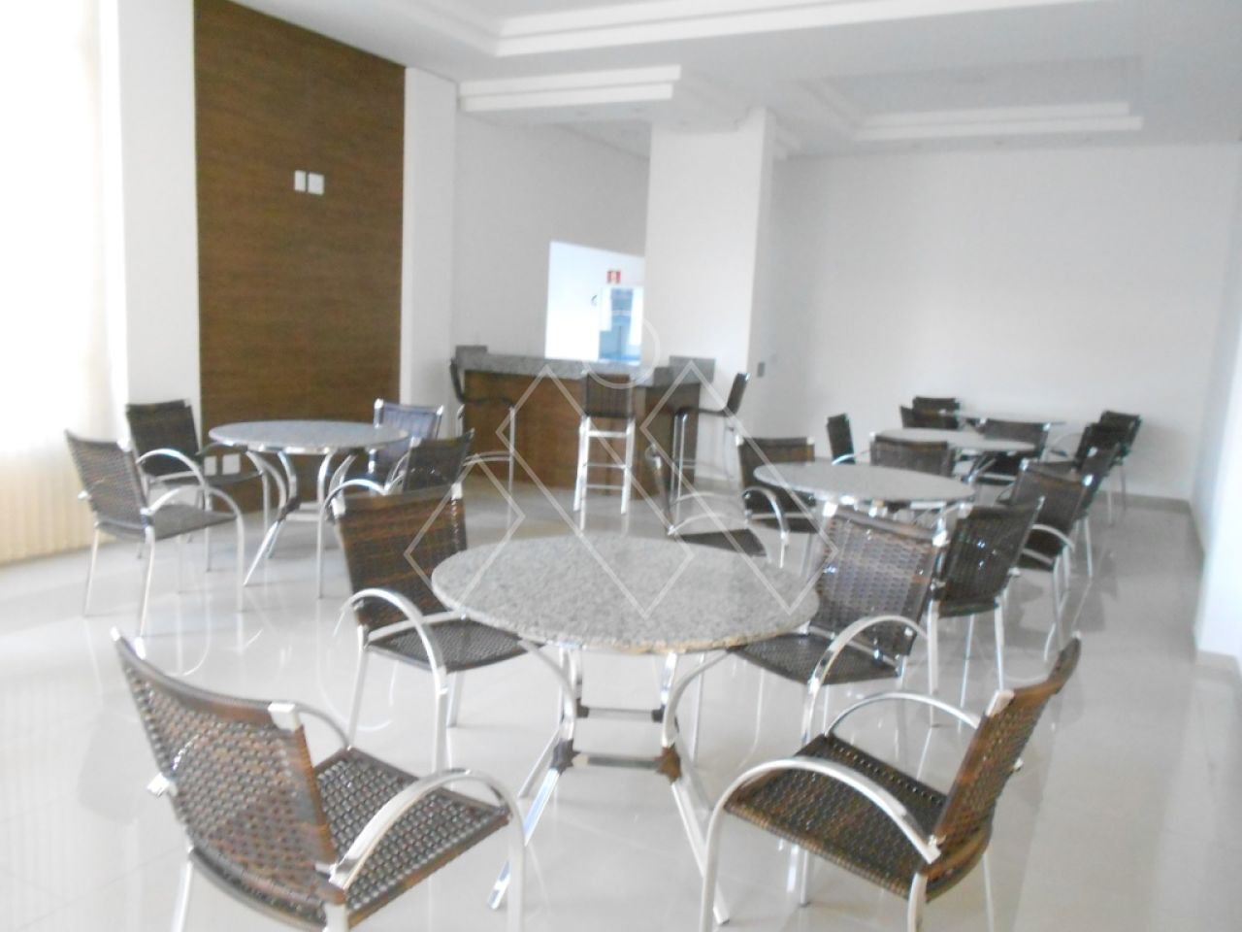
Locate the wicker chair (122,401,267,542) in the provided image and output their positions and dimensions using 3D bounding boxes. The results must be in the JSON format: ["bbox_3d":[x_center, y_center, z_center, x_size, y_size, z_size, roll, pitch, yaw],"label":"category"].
[{"bbox_3d":[-2.364,0.080,5.216,0.581,0.852,0.512,6,9,17],"label":"wicker chair"}]

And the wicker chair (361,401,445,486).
[{"bbox_3d":[-1.451,0.051,5.719,0.512,0.852,0.581,6,9,21],"label":"wicker chair"}]

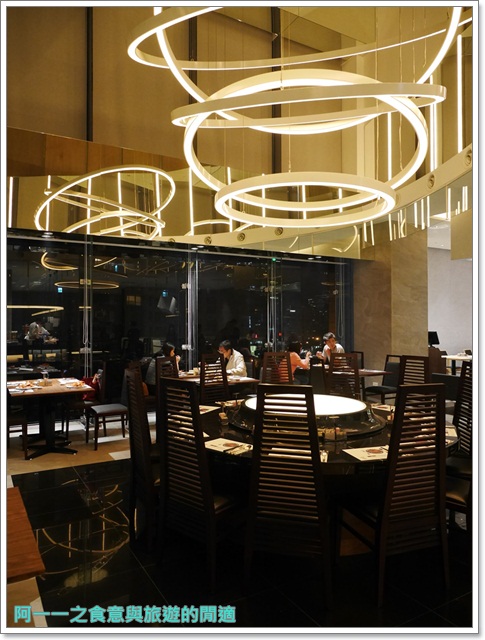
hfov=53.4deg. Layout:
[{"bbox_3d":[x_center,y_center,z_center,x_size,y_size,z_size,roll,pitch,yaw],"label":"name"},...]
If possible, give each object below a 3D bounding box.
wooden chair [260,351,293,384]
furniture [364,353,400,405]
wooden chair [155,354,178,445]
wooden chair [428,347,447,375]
[{"bbox_3d":[0.401,0.951,4.947,0.464,1.197,0.536,0,0,-6],"label":"wooden chair"},{"bbox_3d":[2.320,1.073,7.681,0.550,0.950,0.460,0,0,-28],"label":"furniture"},{"bbox_3d":[-0.469,0.960,4.287,0.580,1.210,0.470,0,0,24],"label":"wooden chair"},{"bbox_3d":[4.520,1.112,11.297,0.500,0.950,0.500,0,0,-29],"label":"wooden chair"}]

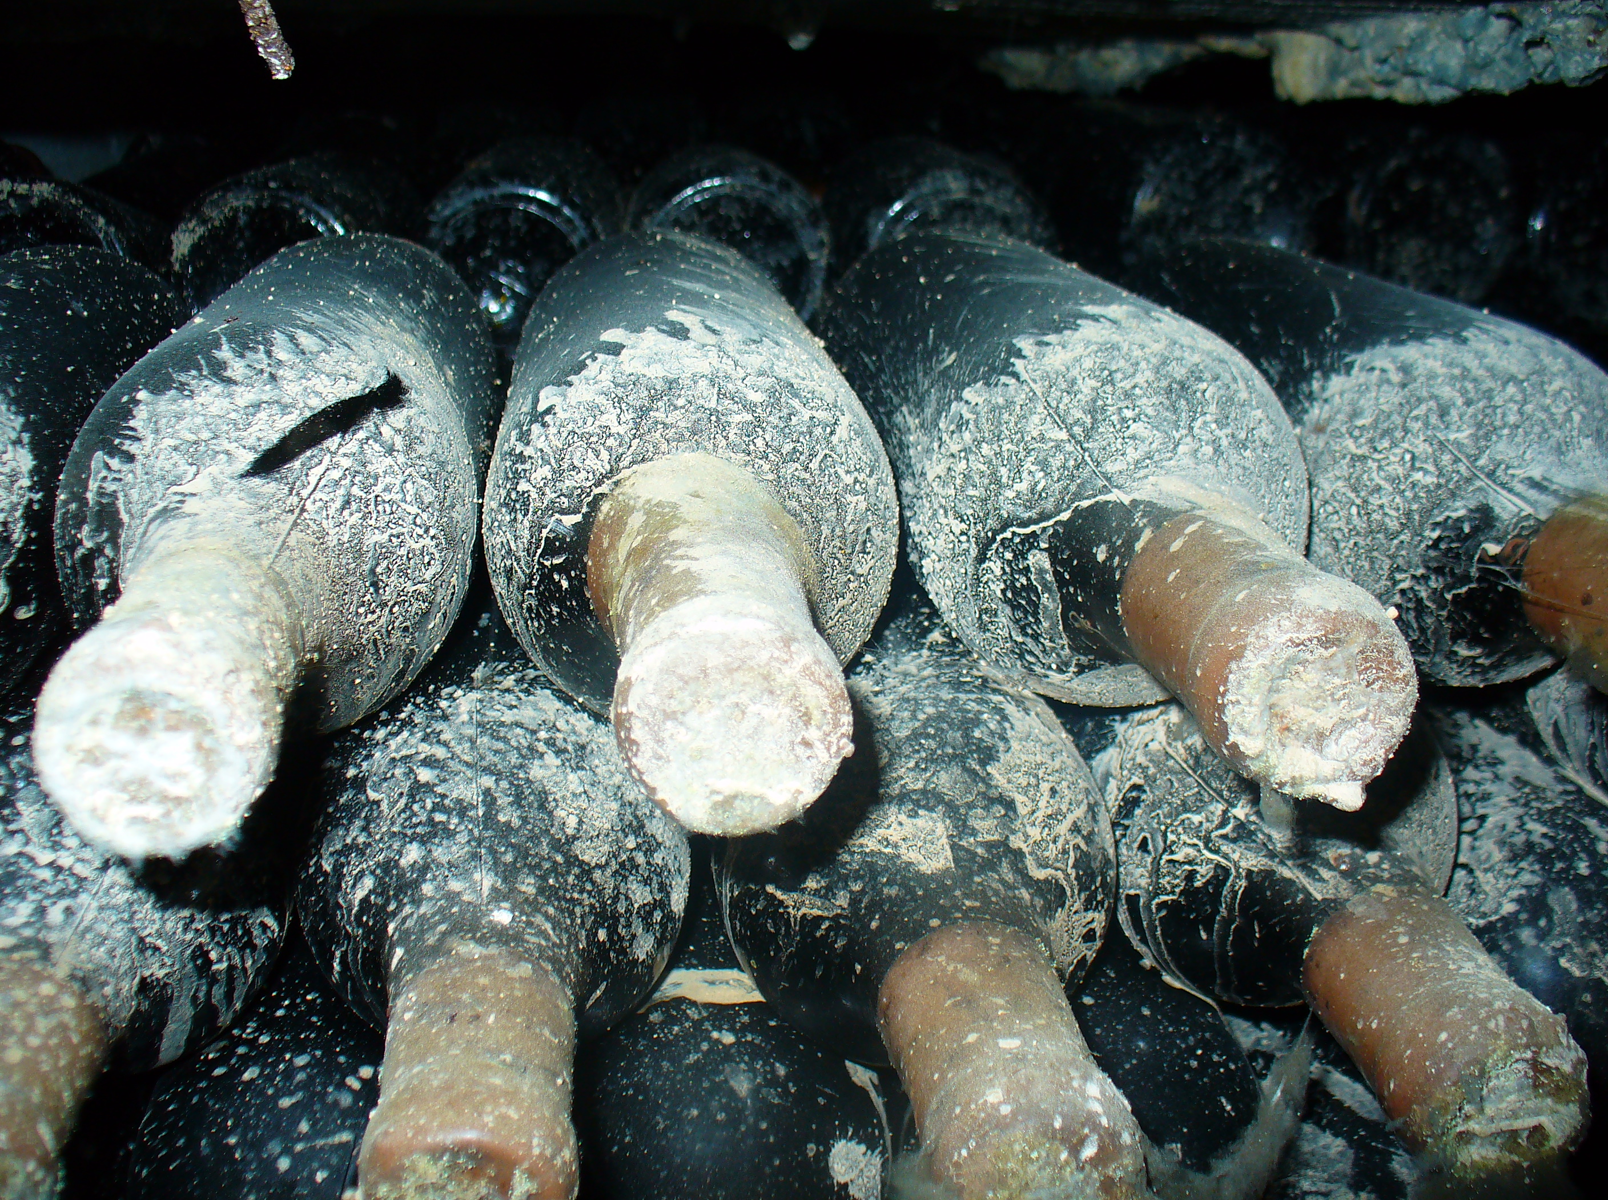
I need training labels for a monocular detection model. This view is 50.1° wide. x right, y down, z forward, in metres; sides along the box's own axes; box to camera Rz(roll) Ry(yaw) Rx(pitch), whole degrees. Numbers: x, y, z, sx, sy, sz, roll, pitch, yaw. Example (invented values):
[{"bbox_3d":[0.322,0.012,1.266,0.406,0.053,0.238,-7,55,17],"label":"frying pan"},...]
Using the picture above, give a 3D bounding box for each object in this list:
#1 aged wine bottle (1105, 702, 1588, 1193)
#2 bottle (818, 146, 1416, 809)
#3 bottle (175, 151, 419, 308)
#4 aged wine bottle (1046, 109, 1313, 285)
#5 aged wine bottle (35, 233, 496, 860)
[{"bbox_3d":[0.102,0.040,0.421,0.080,0.080,0.290,-2,18,-6],"label":"aged wine bottle"},{"bbox_3d":[0.058,-0.029,0.385,0.080,0.080,0.290,-2,18,-6],"label":"bottle"},{"bbox_3d":[-0.236,-0.179,0.843,0.080,0.080,0.290,-2,18,-6],"label":"bottle"},{"bbox_3d":[0.154,-0.198,0.837,0.080,0.080,0.290,-2,18,-5],"label":"aged wine bottle"},{"bbox_3d":[-0.112,-0.024,0.377,0.080,0.080,0.290,-3,19,-7],"label":"aged wine bottle"}]

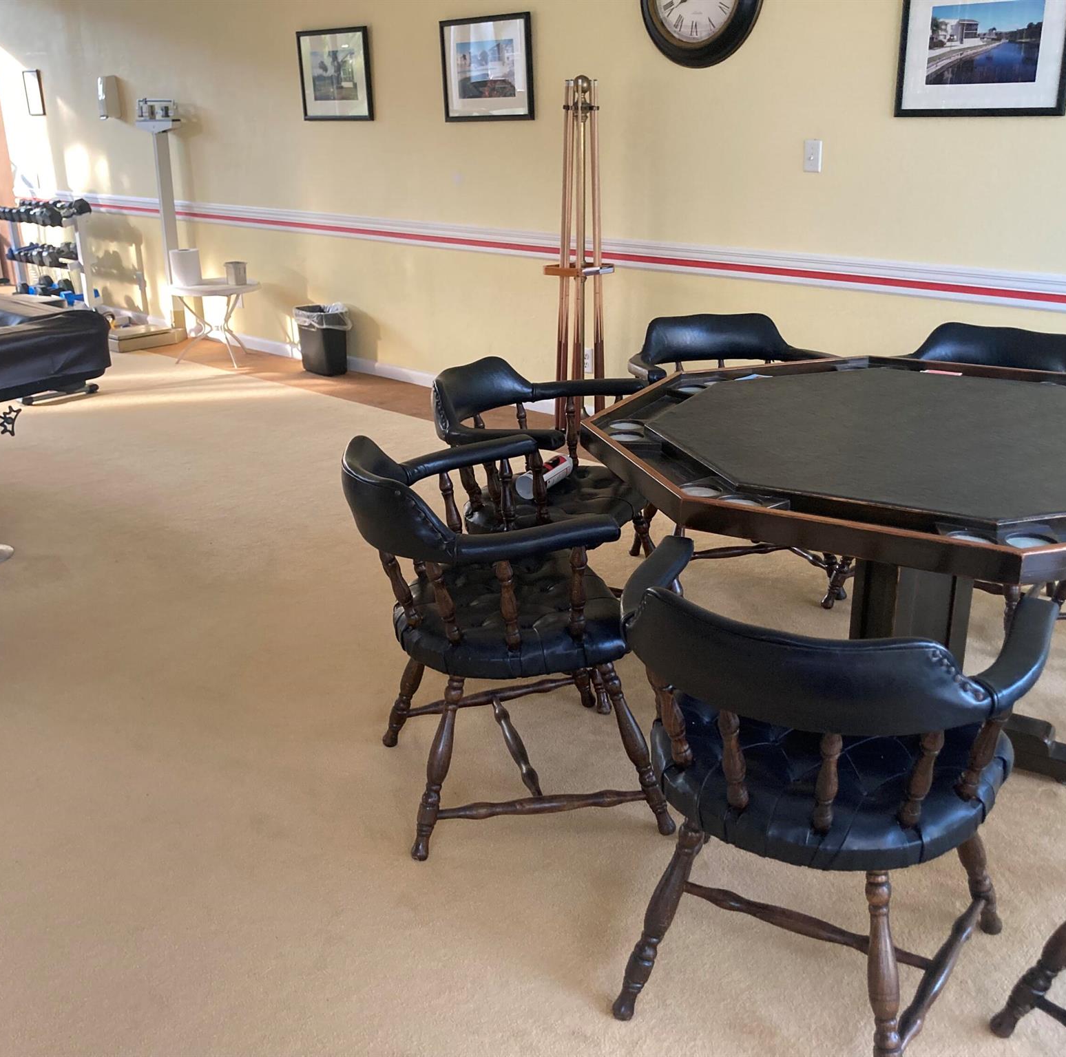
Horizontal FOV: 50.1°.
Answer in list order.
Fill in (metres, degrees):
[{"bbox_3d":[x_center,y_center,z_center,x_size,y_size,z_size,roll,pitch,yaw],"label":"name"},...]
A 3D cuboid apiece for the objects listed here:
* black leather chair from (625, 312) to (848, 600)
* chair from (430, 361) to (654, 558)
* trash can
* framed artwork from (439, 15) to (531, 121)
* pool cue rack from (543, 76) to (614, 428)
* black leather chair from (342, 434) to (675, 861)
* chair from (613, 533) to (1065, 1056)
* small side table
[{"bbox_3d":[0.595,-0.225,3.460,0.625,0.766,0.590,-5,21,-10],"label":"black leather chair"},{"bbox_3d":[0.041,-0.038,2.980,0.590,0.766,0.625,8,22,23],"label":"chair"},{"bbox_3d":[-1.167,-1.057,6.378,0.290,0.356,0.205,18,27,41],"label":"trash can"},{"bbox_3d":[-0.210,-2.074,5.159,0.575,0.440,0.025,18,27,41],"label":"framed artwork"},{"bbox_3d":[0.207,-1.098,4.778,0.310,1.500,0.310,-1,20,0],"label":"pool cue rack"},{"bbox_3d":[-0.068,0.191,2.366,0.590,0.766,0.625,-6,21,-14],"label":"black leather chair"},{"bbox_3d":[0.438,0.394,1.796,0.625,0.766,0.590,10,23,27],"label":"chair"},{"bbox_3d":[-1.829,-1.188,6.626,0.520,0.450,0.520,-1,20,0],"label":"small side table"}]

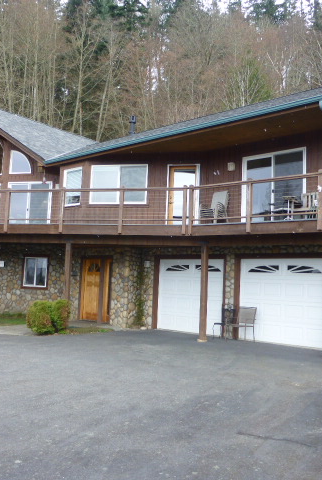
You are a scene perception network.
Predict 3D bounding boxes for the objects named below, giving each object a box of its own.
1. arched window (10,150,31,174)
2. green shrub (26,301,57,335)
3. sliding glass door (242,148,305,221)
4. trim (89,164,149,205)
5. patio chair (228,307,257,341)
[{"bbox_3d":[-5.431,-3.020,17.258,0.938,0.945,0.100,1,-5,14],"label":"arched window"},{"bbox_3d":[-3.151,2.049,11.700,0.840,0.880,0.800,3,-5,-14],"label":"green shrub"},{"bbox_3d":[2.950,-1.289,11.720,1.860,2.060,0.140,-2,-7,41],"label":"sliding glass door"},{"bbox_3d":[-1.304,-1.729,13.817,1.854,1.272,0.100,1,-5,11],"label":"trim"},{"bbox_3d":[2.108,2.221,11.642,0.600,0.910,0.660,-2,-6,40],"label":"patio chair"}]

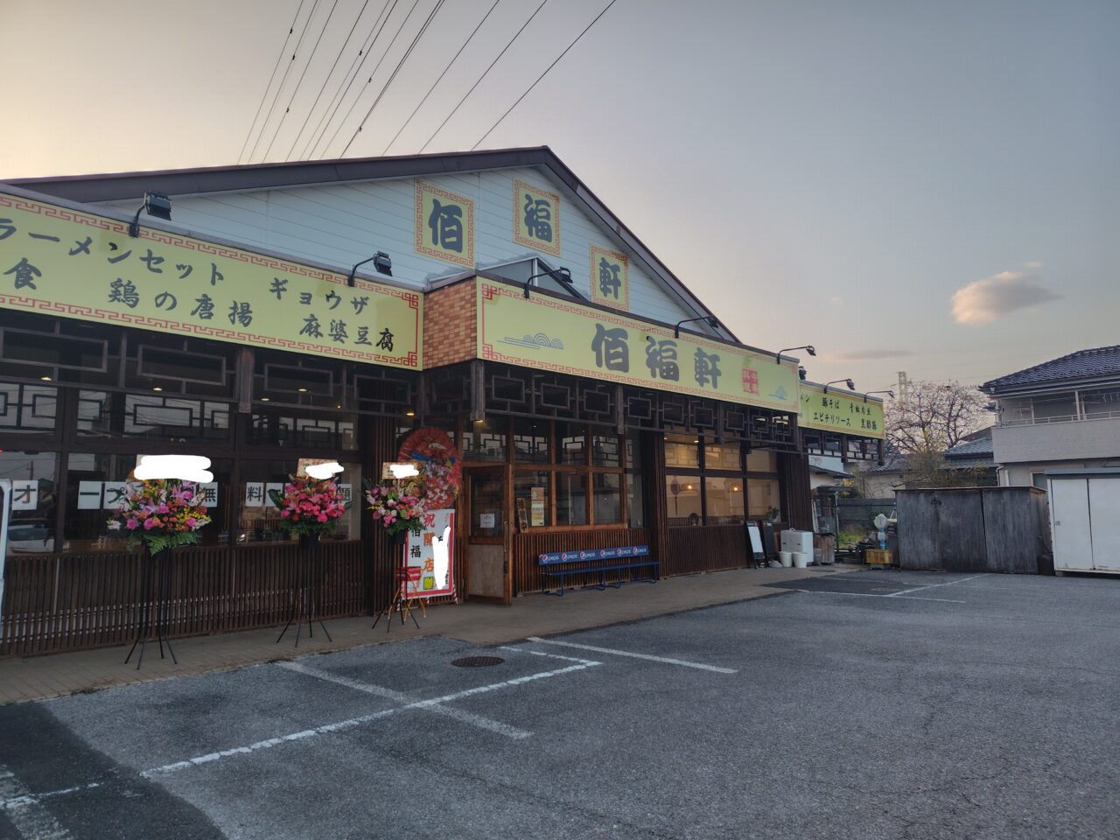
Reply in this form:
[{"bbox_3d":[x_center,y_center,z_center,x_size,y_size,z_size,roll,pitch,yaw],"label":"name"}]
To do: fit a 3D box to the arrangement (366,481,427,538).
[{"bbox_3d":[-2.042,1.126,9.360,0.540,0.690,0.760,-7,-9,44],"label":"arrangement"}]

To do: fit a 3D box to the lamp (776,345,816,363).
[{"bbox_3d":[4.085,-1.132,12.929,0.690,0.240,0.200,-7,-9,44],"label":"lamp"}]

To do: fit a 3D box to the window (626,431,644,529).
[{"bbox_3d":[1.410,1.147,14.355,0.566,1.847,0.099,6,-9,-44],"label":"window"}]

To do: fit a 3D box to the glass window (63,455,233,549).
[{"bbox_3d":[-4.666,0.946,8.590,0.080,1.080,1.755,-7,-9,44],"label":"glass window"}]

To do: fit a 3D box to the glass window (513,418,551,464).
[{"bbox_3d":[-0.482,0.350,12.467,0.834,0.774,0.089,6,-9,-44],"label":"glass window"}]

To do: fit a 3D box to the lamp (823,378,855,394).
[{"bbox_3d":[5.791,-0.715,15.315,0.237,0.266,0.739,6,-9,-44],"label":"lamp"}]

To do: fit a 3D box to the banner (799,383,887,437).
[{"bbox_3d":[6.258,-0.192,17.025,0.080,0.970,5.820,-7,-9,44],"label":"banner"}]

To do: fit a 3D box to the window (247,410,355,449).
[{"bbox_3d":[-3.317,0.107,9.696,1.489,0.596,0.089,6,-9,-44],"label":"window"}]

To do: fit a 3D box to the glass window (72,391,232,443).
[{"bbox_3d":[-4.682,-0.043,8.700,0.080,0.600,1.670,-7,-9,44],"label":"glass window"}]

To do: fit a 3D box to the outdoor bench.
[{"bbox_3d":[0.801,2.696,13.466,0.470,0.685,2.880,-7,-9,44],"label":"outdoor bench"}]

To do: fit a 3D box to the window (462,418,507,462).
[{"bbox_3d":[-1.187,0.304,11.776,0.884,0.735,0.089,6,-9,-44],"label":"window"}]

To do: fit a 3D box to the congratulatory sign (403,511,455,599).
[{"bbox_3d":[-1.893,1.922,10.775,0.894,1.251,0.070,6,-9,-44],"label":"congratulatory sign"}]

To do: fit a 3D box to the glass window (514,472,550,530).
[{"bbox_3d":[-0.476,1.379,12.861,0.080,0.980,0.860,-7,-9,44],"label":"glass window"}]

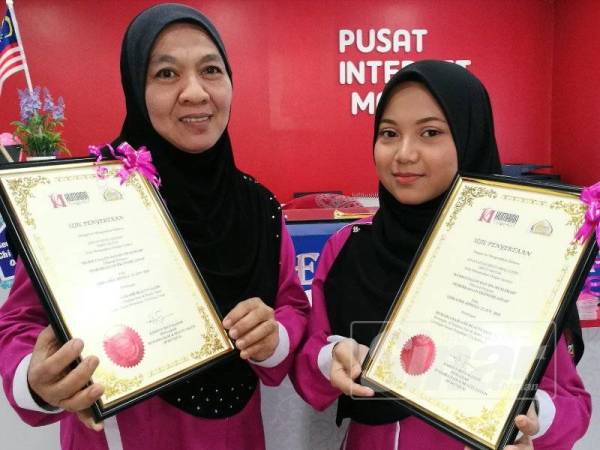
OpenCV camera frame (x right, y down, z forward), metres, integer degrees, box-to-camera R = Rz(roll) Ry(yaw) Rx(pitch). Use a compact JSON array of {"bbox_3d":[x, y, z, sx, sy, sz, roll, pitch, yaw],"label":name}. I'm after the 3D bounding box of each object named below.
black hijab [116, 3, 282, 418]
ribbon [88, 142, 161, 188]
[{"bbox_3d":[-0.183,-0.026,0.780,0.330,0.660,0.280,-3,4,-26],"label":"black hijab"},{"bbox_3d":[-0.249,-0.085,0.665,0.100,0.066,0.050,-3,-9,-30],"label":"ribbon"}]

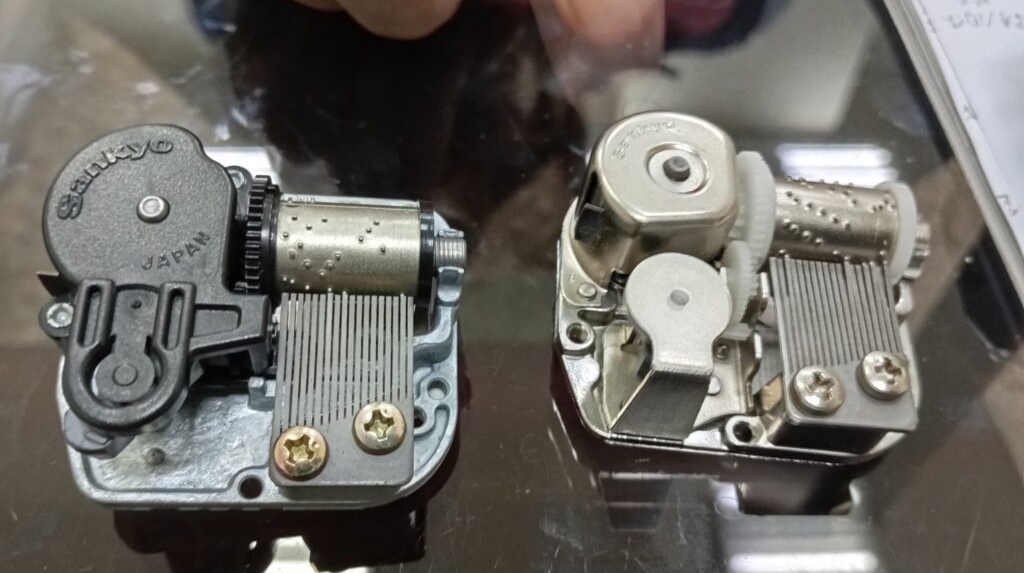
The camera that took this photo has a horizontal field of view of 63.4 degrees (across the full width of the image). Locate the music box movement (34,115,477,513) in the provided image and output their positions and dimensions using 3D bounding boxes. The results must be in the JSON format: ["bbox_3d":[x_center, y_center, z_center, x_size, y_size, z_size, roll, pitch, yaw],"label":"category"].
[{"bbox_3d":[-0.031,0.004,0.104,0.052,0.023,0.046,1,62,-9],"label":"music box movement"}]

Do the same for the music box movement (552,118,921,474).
[{"bbox_3d":[0.032,-0.001,0.110,0.051,0.023,0.045,4,59,-3],"label":"music box movement"}]

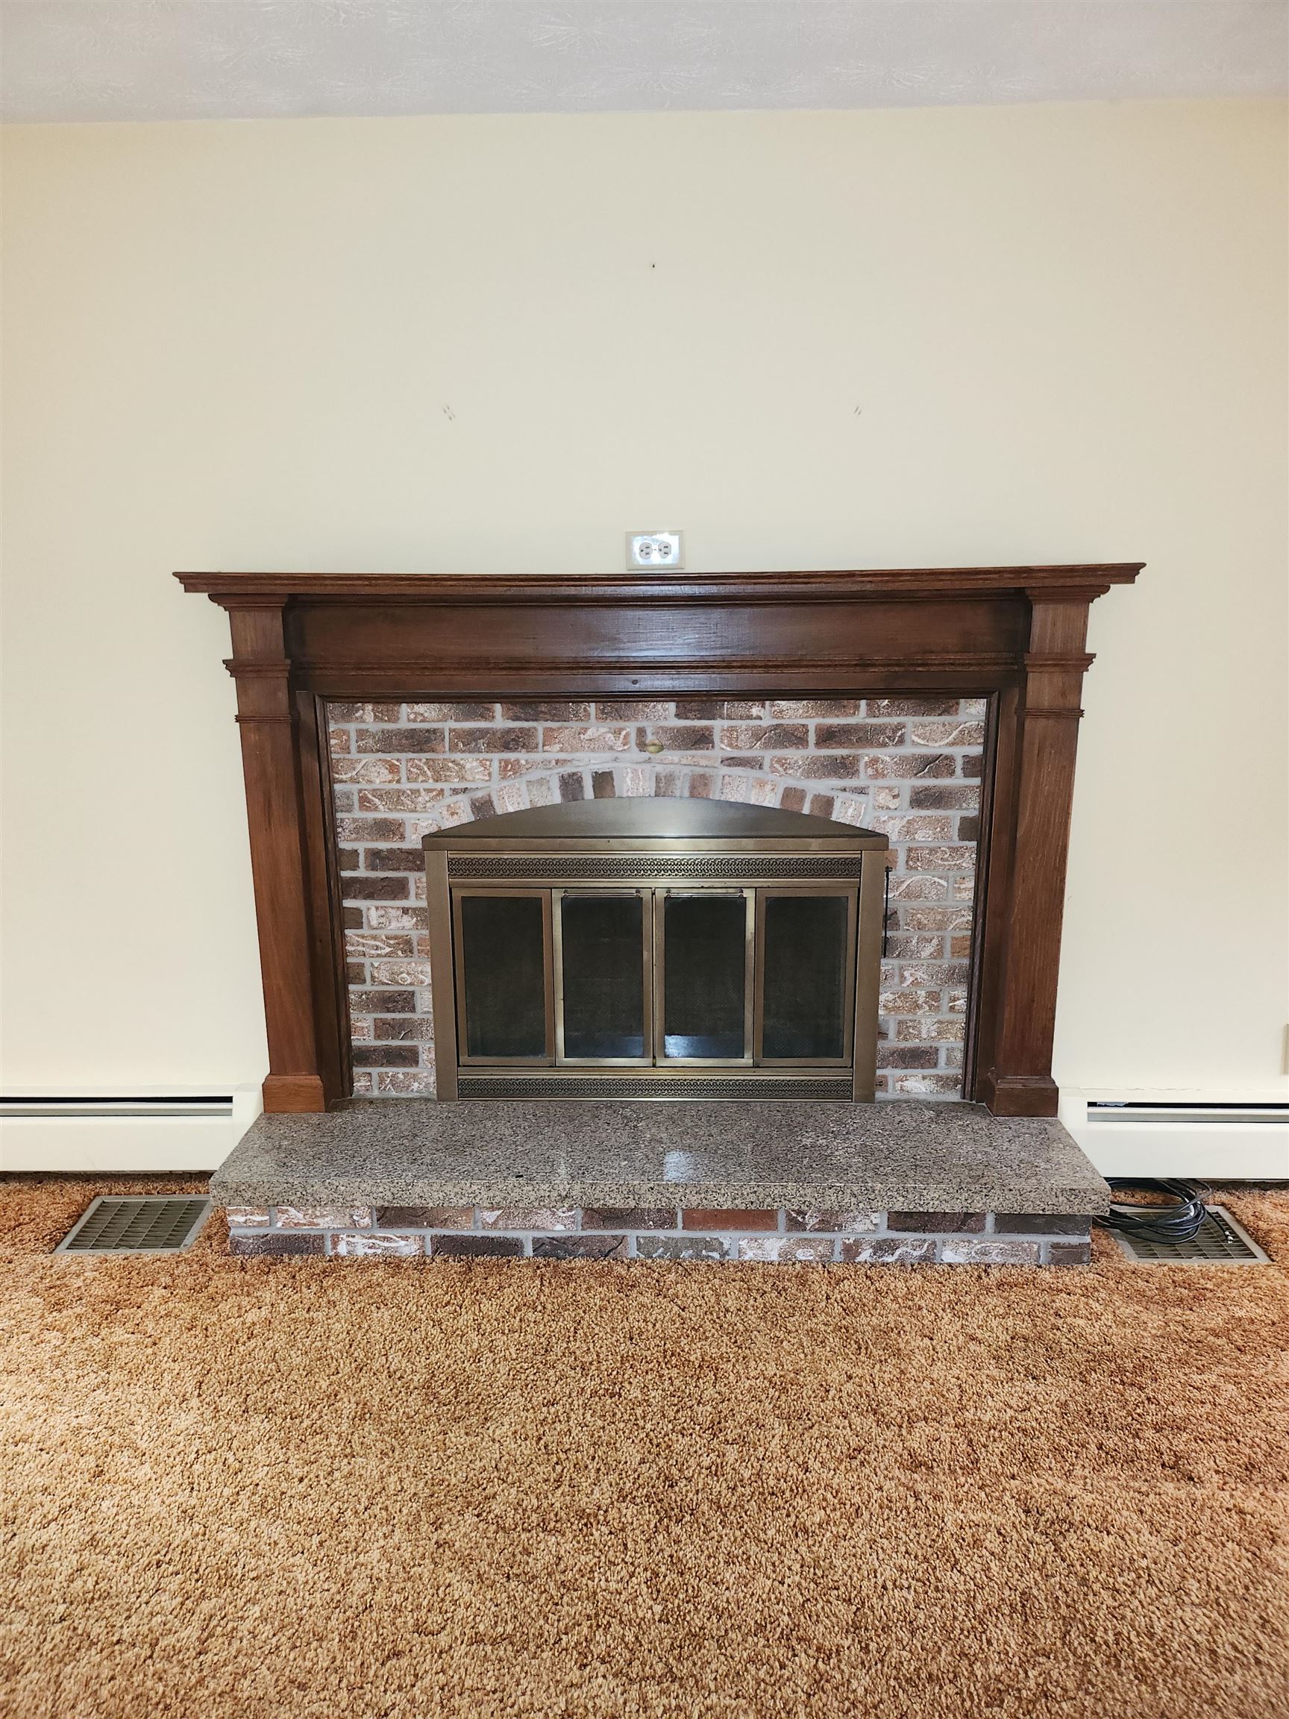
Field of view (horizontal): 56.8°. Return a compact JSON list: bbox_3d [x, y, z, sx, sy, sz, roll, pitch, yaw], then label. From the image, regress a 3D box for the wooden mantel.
[{"bbox_3d":[0.025,-0.012,2.577,1.914,1.196,0.185,0,13,2],"label":"wooden mantel"}]

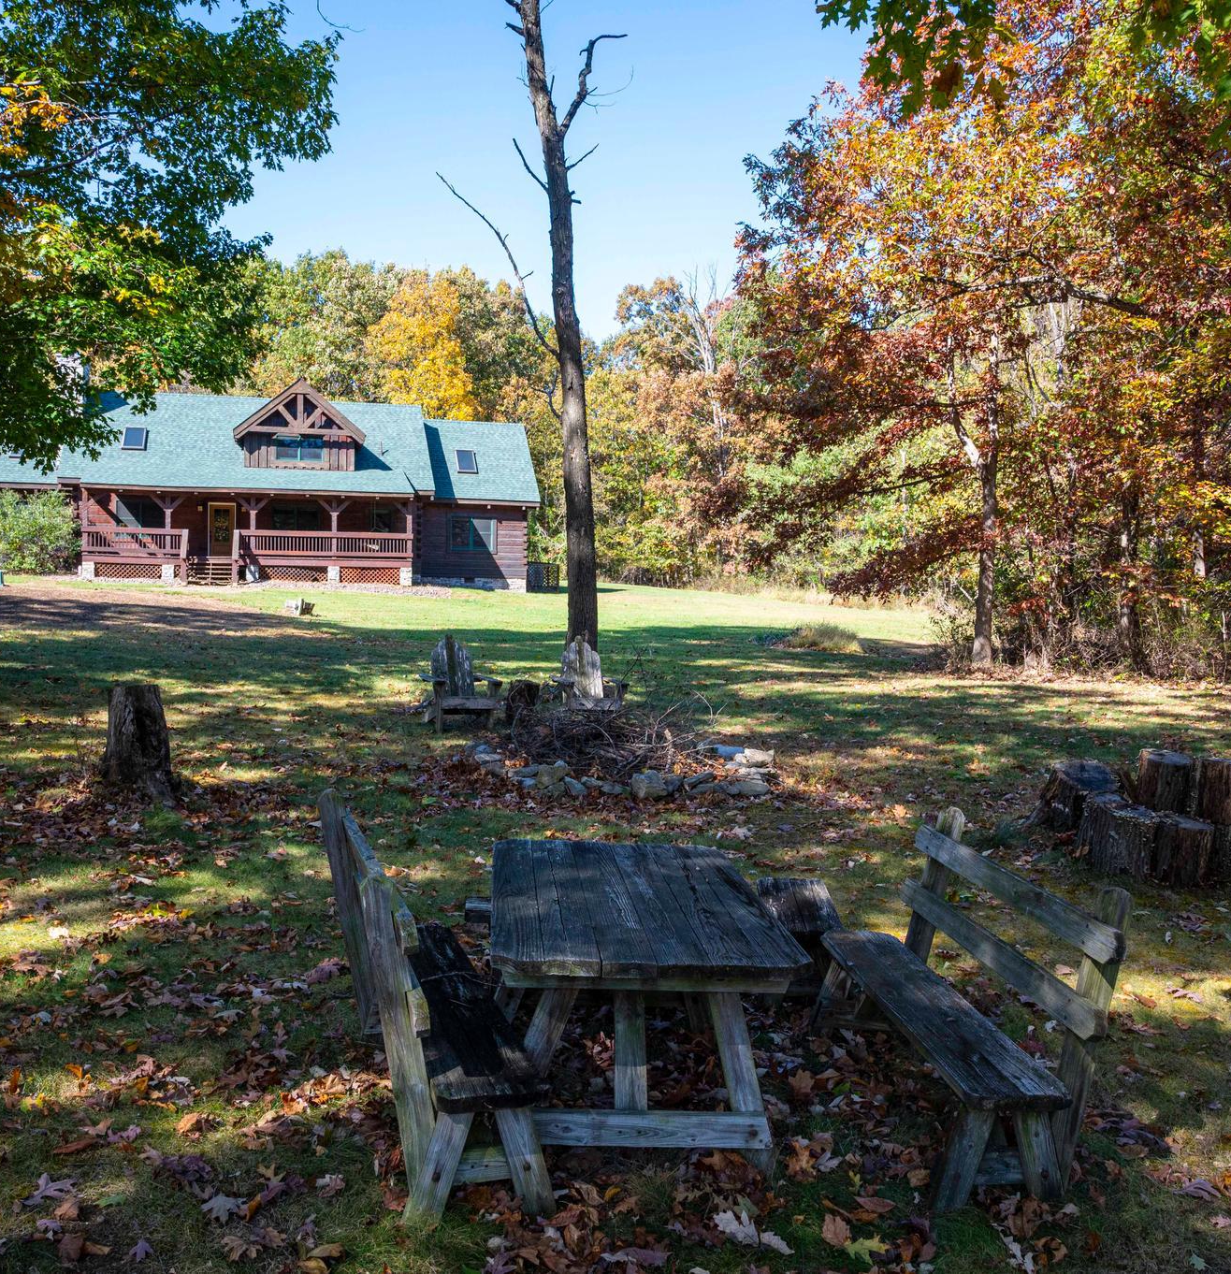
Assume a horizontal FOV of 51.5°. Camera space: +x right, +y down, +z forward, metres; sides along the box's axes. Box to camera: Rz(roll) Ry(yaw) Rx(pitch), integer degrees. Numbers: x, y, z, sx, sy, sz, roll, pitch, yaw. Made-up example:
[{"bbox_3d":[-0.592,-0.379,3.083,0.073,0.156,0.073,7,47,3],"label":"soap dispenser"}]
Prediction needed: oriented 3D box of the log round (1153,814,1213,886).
[{"bbox_3d":[3.630,1.365,8.150,0.380,0.380,0.380,0,1,24],"label":"log round"}]

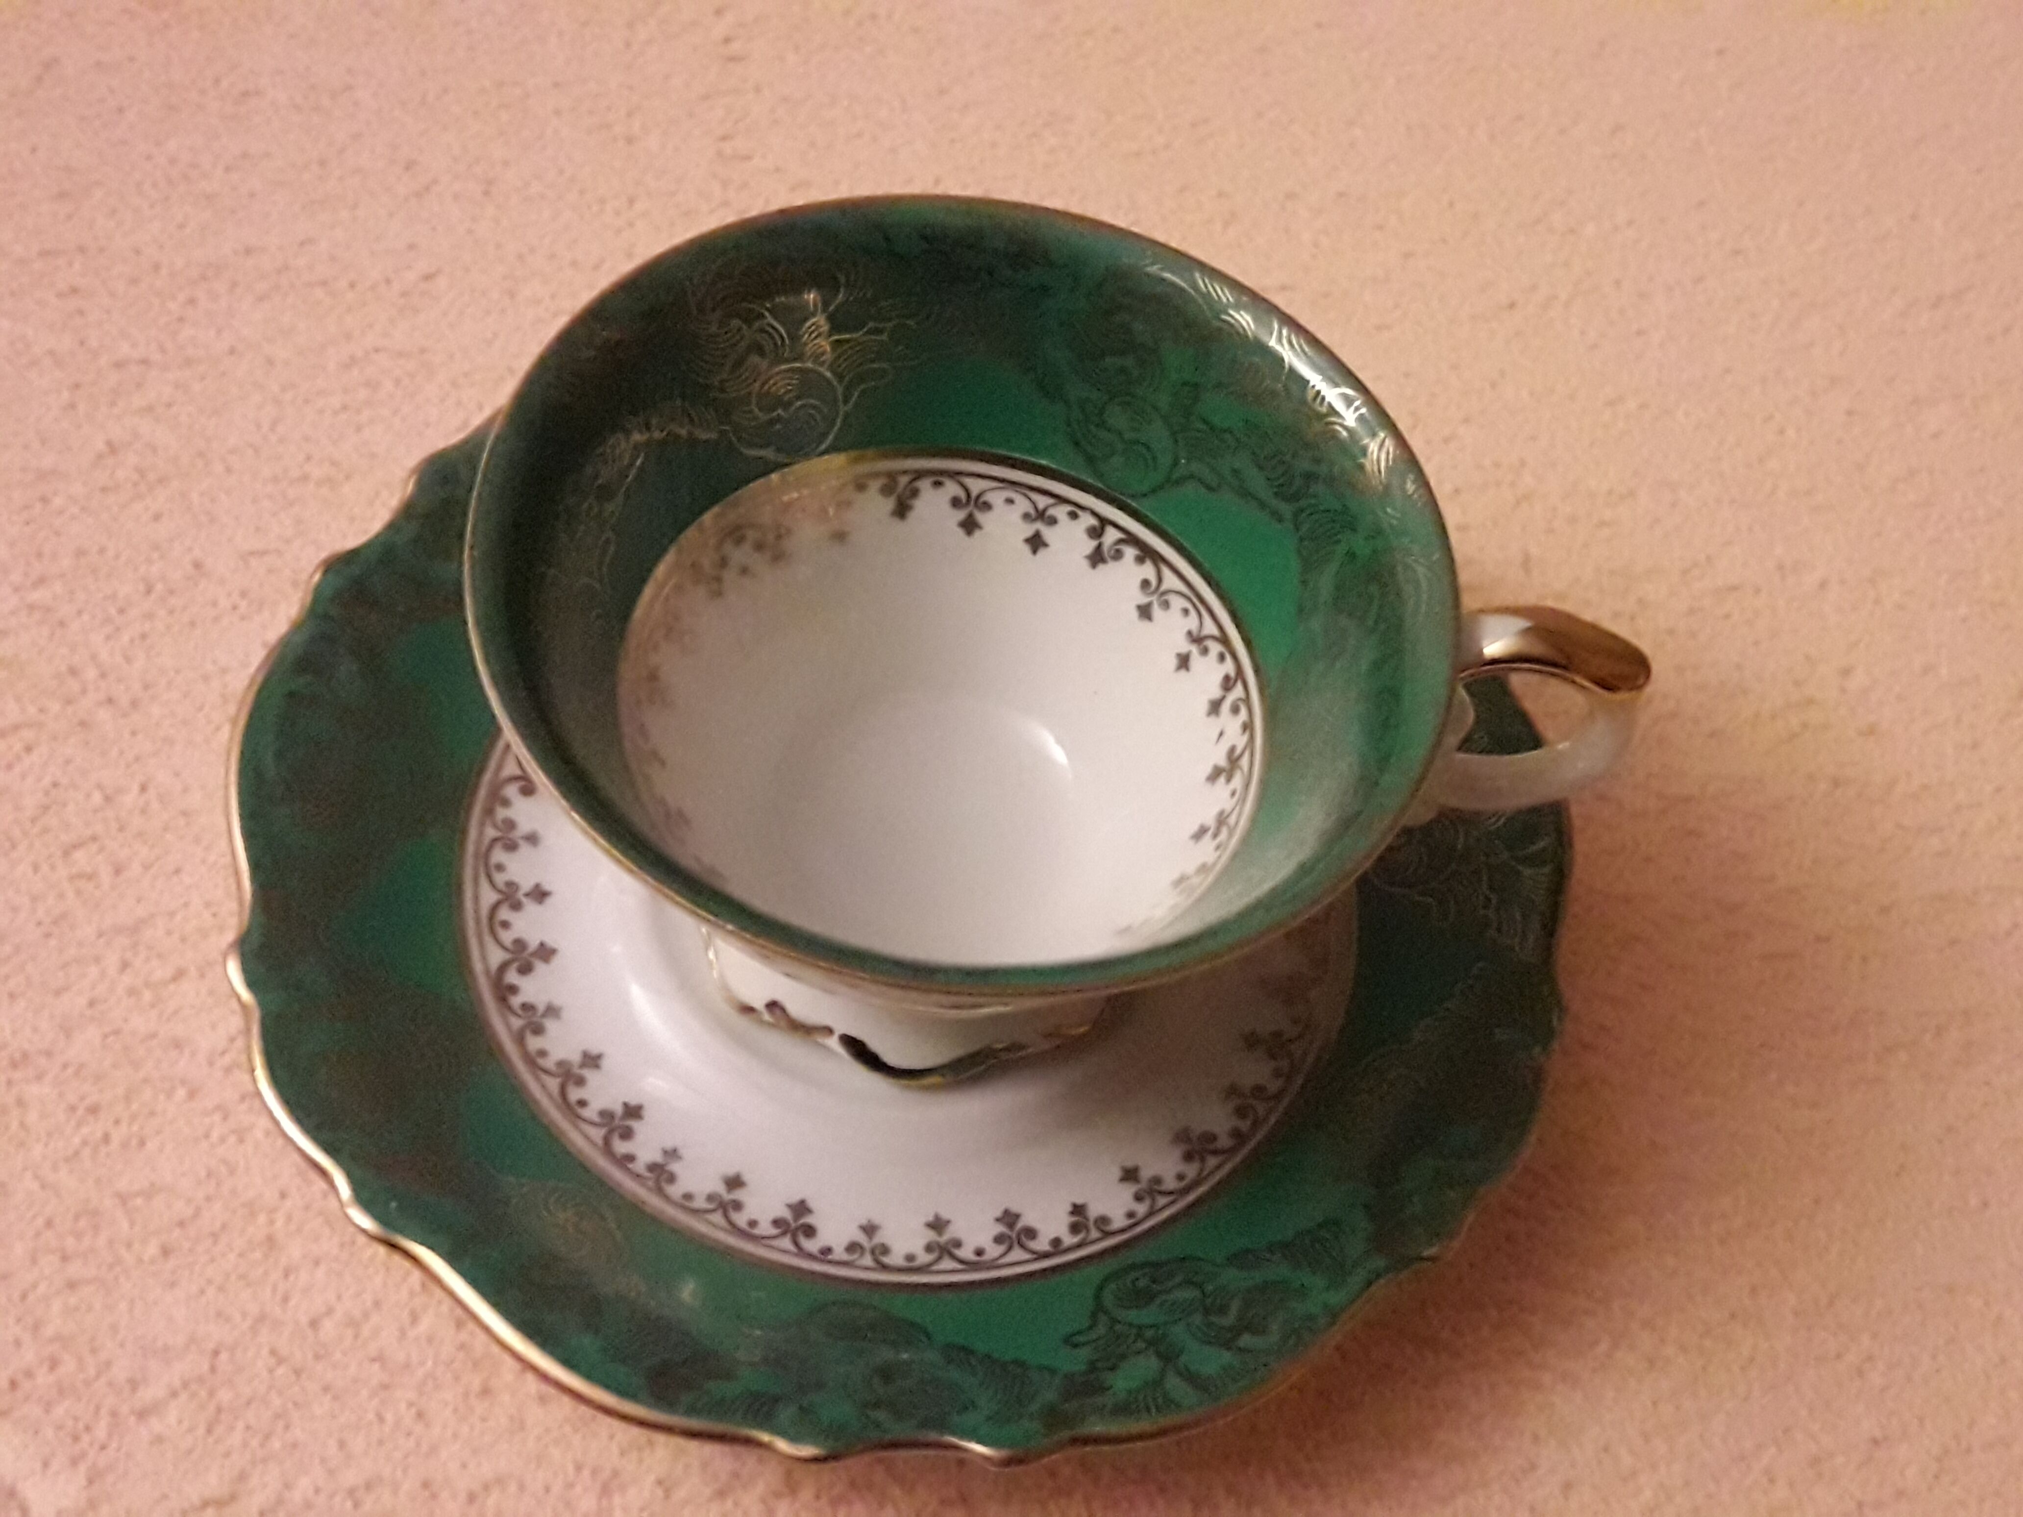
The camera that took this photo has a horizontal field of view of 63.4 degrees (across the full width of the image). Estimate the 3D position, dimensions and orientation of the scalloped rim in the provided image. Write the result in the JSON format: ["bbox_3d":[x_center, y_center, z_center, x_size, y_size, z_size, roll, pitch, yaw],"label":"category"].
[{"bbox_3d":[-0.010,0.007,0.191,0.147,0.024,0.147,0,58,-9],"label":"scalloped rim"}]

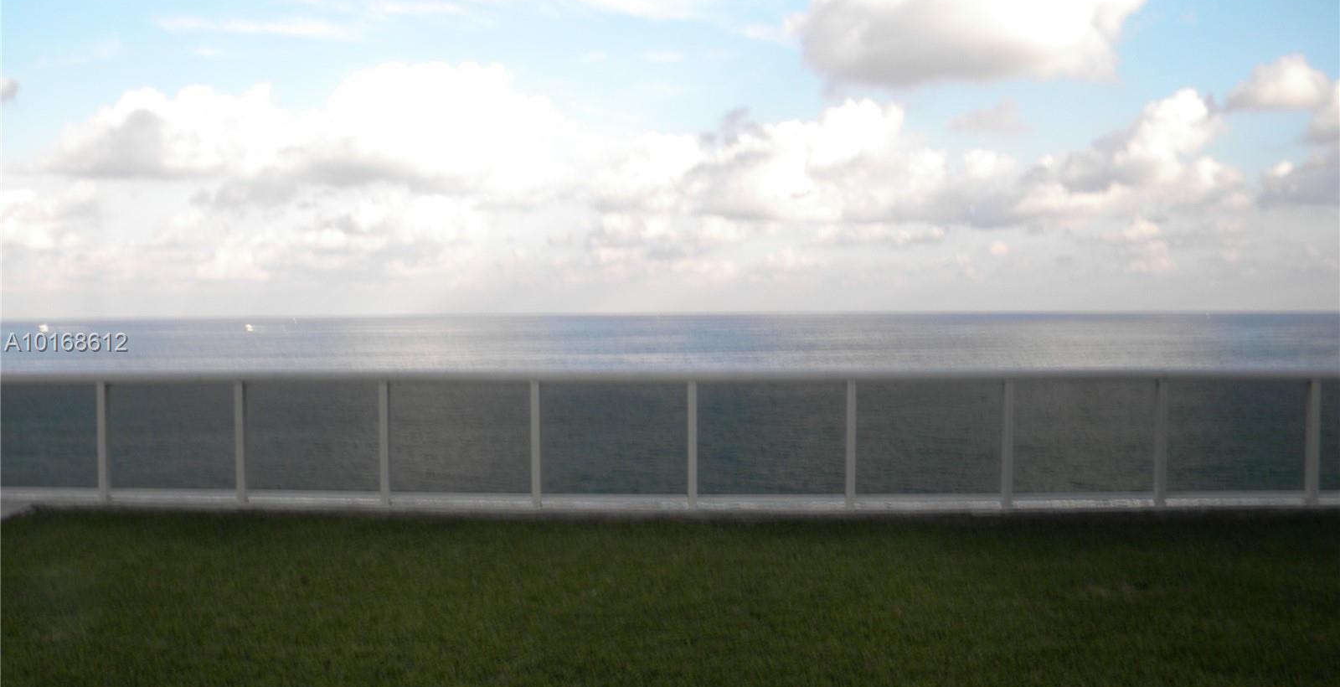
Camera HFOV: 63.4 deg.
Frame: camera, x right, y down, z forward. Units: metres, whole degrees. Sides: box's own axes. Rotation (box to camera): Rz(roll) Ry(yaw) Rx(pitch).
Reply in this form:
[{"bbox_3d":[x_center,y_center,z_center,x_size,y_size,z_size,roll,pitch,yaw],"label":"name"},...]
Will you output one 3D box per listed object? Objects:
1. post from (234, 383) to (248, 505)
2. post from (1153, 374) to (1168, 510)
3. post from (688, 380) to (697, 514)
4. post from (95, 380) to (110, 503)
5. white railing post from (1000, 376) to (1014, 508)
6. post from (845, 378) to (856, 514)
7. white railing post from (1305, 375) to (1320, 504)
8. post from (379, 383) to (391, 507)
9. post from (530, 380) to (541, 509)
[{"bbox_3d":[-3.444,0.788,8.722,0.066,0.999,0.066,0,2,2],"label":"post"},{"bbox_3d":[3.806,0.754,8.397,0.066,1.008,0.066,0,2,2],"label":"post"},{"bbox_3d":[0.174,0.788,8.451,0.066,1.008,0.066,0,2,2],"label":"post"},{"bbox_3d":[-4.621,0.796,8.855,0.066,1.002,0.066,0,2,2],"label":"post"},{"bbox_3d":[2.612,0.782,8.390,0.066,1.012,0.066,0,2,2],"label":"white railing post"},{"bbox_3d":[1.399,0.780,8.408,0.066,1.017,0.066,0,2,2],"label":"post"},{"bbox_3d":[4.991,0.757,8.427,0.066,1.002,0.066,0,2,2],"label":"white railing post"},{"bbox_3d":[-2.256,0.786,8.610,0.066,1.009,0.066,0,2,2],"label":"post"},{"bbox_3d":[-1.050,0.782,8.519,0.066,1.008,0.066,0,2,2],"label":"post"}]

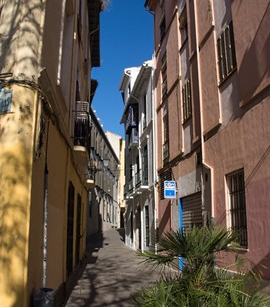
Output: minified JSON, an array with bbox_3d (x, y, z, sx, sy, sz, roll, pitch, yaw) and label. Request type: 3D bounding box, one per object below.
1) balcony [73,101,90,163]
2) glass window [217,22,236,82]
[{"bbox_3d":[-1.825,-0.582,12.235,0.450,1.450,2.100,1,-12,-4],"label":"balcony"},{"bbox_3d":[2.358,-2.554,8.917,0.140,1.300,0.980,2,-12,-9],"label":"glass window"}]

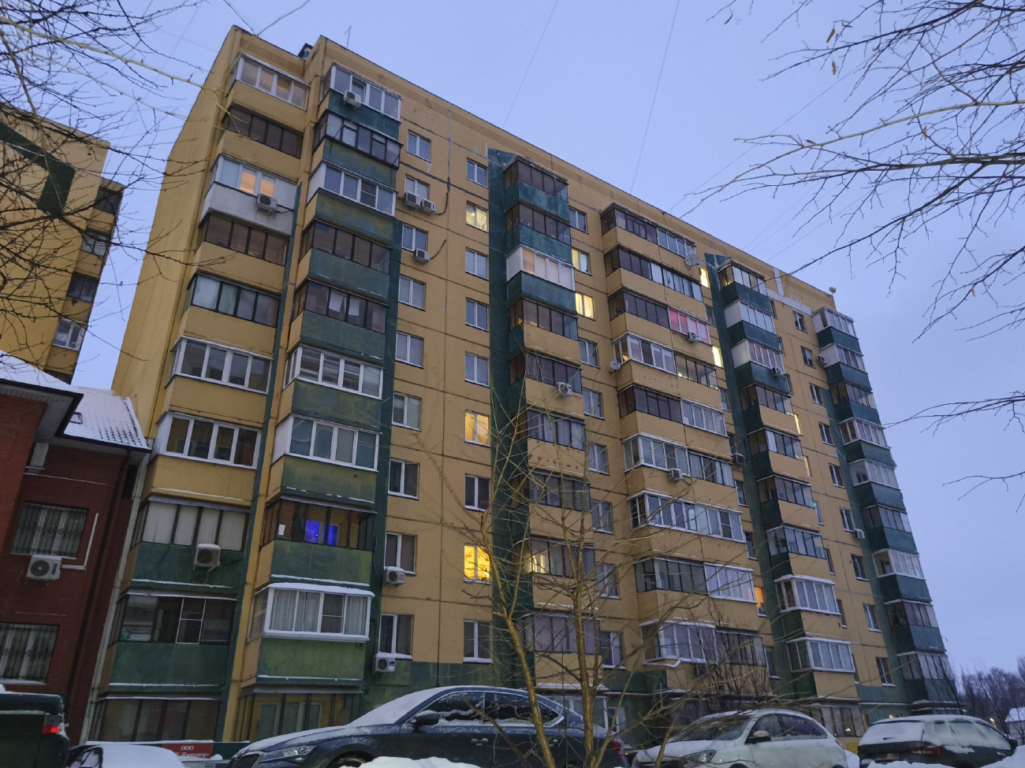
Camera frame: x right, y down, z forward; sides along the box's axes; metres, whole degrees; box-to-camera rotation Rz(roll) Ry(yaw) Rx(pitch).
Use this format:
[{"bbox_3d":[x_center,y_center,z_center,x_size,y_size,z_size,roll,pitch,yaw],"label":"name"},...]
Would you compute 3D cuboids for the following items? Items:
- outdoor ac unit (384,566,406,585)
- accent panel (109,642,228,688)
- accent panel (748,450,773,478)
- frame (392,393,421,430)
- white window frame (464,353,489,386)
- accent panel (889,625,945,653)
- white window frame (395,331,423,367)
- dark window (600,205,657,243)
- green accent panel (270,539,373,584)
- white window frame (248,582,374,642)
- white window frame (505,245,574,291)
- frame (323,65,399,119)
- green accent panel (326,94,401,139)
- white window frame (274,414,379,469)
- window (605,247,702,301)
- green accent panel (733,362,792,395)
[{"bbox_3d":[-4.172,6.874,24.209,0.720,0.520,0.300,16,-32,-31],"label":"outdoor ac unit"},{"bbox_3d":[-9.808,8.095,19.479,2.935,1.164,0.202,16,-32,-31],"label":"accent panel"},{"bbox_3d":[14.042,4.615,38.147,0.140,1.453,1.093,16,-32,-31],"label":"accent panel"},{"bbox_3d":[-4.150,1.115,26.621,1.252,1.394,0.192,16,-32,-31],"label":"frame"},{"bbox_3d":[-1.578,-0.677,30.396,1.191,1.394,0.153,16,-31,-31],"label":"white window frame"},{"bbox_3d":[23.377,14.789,39.223,3.395,1.395,1.075,17,-32,-31],"label":"accent panel"},{"bbox_3d":[-4.325,-1.439,28.669,1.242,1.394,0.153,16,-31,-31],"label":"white window frame"},{"bbox_3d":[6.875,-8.906,39.663,3.350,1.410,1.109,16,-32,-31],"label":"dark window"},{"bbox_3d":[-6.018,5.770,21.564,3.250,1.200,0.150,16,-31,-32],"label":"green accent panel"},{"bbox_3d":[-6.138,7.162,20.810,3.192,1.319,1.350,16,-32,-31],"label":"white window frame"},{"bbox_3d":[1.431,-5.420,33.566,3.297,1.554,1.144,16,-32,-31],"label":"white window frame"},{"bbox_3d":[-6.575,-13.015,30.698,3.300,1.430,0.250,16,-31,-32],"label":"frame"},{"bbox_3d":[-6.496,-11.785,30.133,3.250,1.200,0.150,16,-31,-32],"label":"green accent panel"},{"bbox_3d":[-6.652,2.372,24.529,3.340,1.416,1.300,16,-32,-31],"label":"white window frame"},{"bbox_3d":[8.214,-5.963,39.139,6.553,1.473,1.138,16,-32,-31],"label":"window"},{"bbox_3d":[14.763,-0.065,40.101,3.266,1.299,1.140,17,-32,-31],"label":"green accent panel"}]

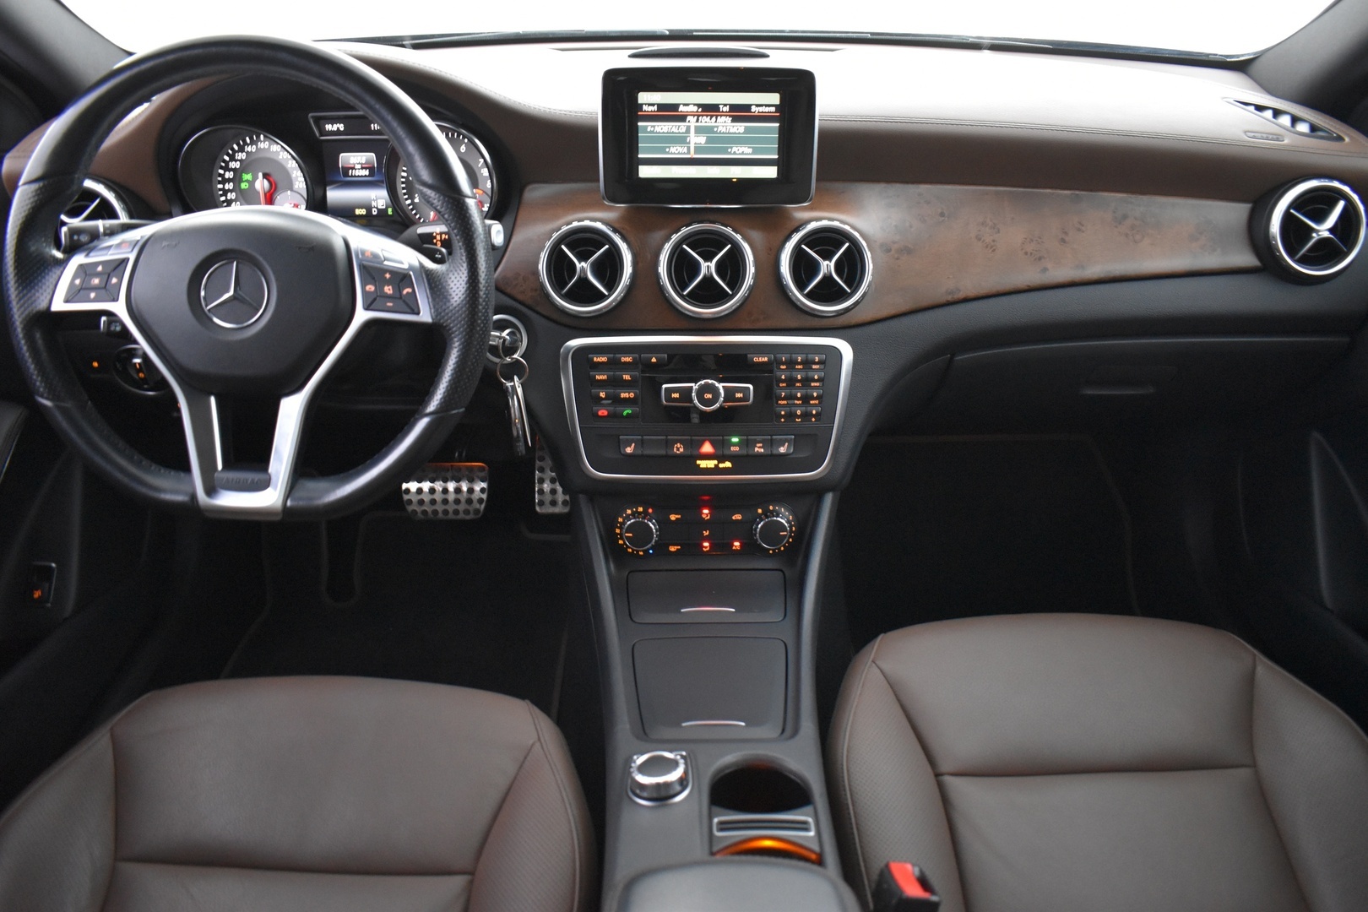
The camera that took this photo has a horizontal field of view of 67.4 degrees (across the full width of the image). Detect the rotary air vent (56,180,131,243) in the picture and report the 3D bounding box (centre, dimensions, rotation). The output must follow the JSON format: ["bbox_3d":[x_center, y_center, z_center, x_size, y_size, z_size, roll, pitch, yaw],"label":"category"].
[{"bbox_3d":[-0.556,-0.216,0.955,0.093,0.093,0.045,0,10,0],"label":"rotary air vent"}]

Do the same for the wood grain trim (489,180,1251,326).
[{"bbox_3d":[0.180,-0.189,0.965,0.700,0.135,0.060,0,10,0],"label":"wood grain trim"}]

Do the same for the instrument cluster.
[{"bbox_3d":[-0.338,-0.277,1.000,0.305,0.120,0.060,0,10,0],"label":"instrument cluster"}]

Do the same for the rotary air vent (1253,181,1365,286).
[{"bbox_3d":[0.578,-0.209,0.945,0.093,0.093,0.045,0,10,0],"label":"rotary air vent"}]

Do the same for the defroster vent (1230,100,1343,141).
[{"bbox_3d":[0.603,-0.340,1.033,0.040,0.025,0.155,-5,33,-11],"label":"defroster vent"}]

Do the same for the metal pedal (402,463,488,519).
[{"bbox_3d":[-0.314,0.046,1.350,0.112,0.075,0.025,0,-6,0],"label":"metal pedal"}]

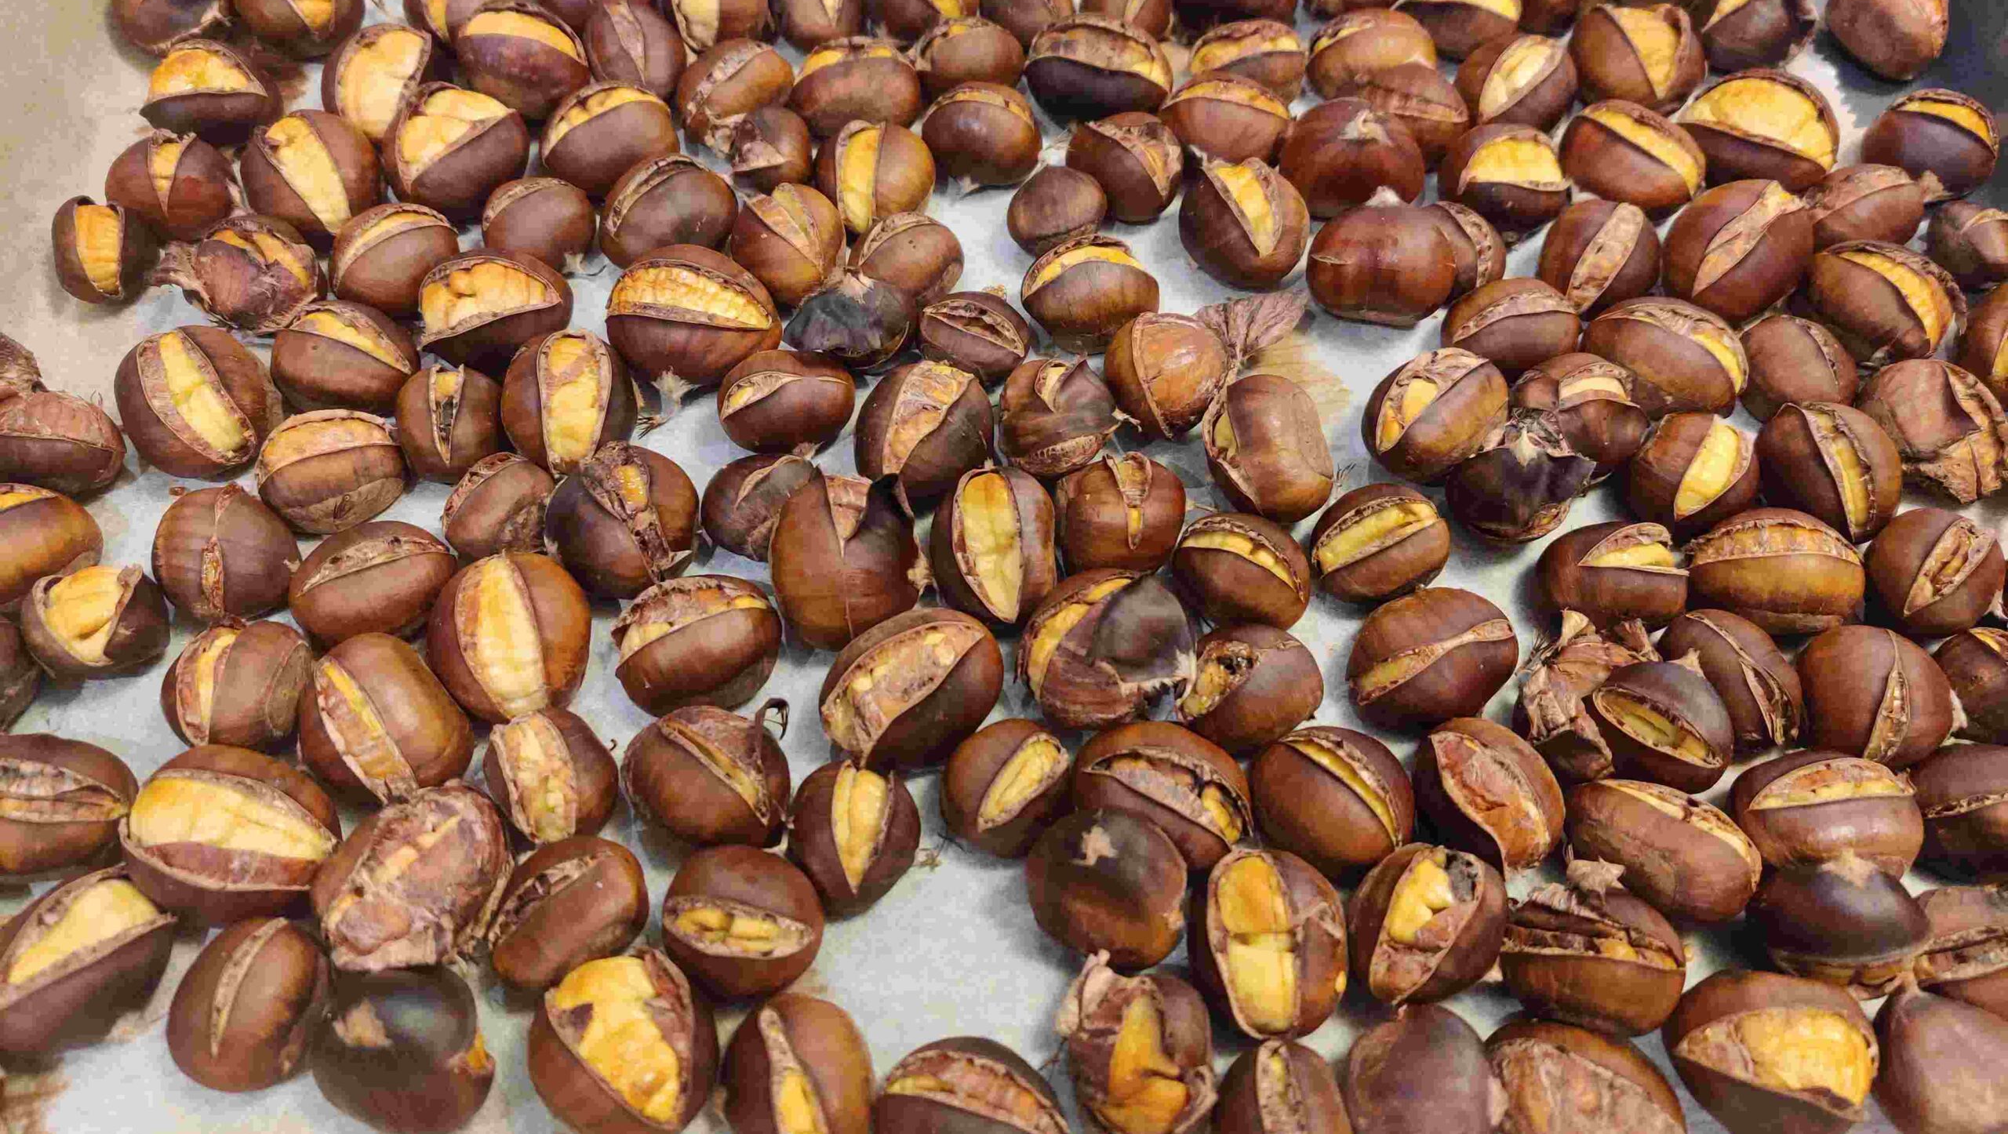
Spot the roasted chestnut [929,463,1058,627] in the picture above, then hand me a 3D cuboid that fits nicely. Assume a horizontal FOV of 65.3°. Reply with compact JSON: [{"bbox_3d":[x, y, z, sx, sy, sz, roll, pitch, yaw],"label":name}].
[{"bbox_3d":[-0.002,-0.004,0.296,0.024,0.025,0.033,-7,58,-4],"label":"roasted chestnut"}]

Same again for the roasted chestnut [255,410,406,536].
[{"bbox_3d":[-0.137,-0.019,0.318,0.029,0.024,0.026,-8,58,-5],"label":"roasted chestnut"}]

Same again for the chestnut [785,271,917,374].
[{"bbox_3d":[-0.032,-0.052,0.329,0.028,0.019,0.023,0,58,0],"label":"chestnut"}]

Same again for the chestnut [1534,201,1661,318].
[{"bbox_3d":[0.134,-0.070,0.354,0.025,0.025,0.030,11,60,7],"label":"chestnut"}]

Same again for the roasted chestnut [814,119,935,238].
[{"bbox_3d":[-0.029,-0.087,0.351,0.027,0.022,0.030,2,58,1],"label":"roasted chestnut"}]

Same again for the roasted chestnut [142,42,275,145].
[{"bbox_3d":[-0.191,-0.114,0.377,0.031,0.024,0.026,3,60,1],"label":"roasted chestnut"}]

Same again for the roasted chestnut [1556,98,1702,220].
[{"bbox_3d":[0.143,-0.094,0.359,0.034,0.022,0.026,39,67,21],"label":"roasted chestnut"}]

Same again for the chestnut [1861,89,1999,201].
[{"bbox_3d":[0.217,-0.099,0.368,0.029,0.024,0.027,13,61,7],"label":"chestnut"}]

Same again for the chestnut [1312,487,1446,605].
[{"bbox_3d":[0.072,-0.004,0.300,0.027,0.021,0.024,-22,60,-13],"label":"chestnut"}]

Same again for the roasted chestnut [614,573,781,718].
[{"bbox_3d":[-0.056,0.014,0.285,0.032,0.023,0.024,-27,62,-16],"label":"roasted chestnut"}]

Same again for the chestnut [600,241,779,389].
[{"bbox_3d":[-0.067,-0.054,0.336,0.037,0.026,0.030,9,60,6],"label":"chestnut"}]

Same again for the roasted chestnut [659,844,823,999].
[{"bbox_3d":[-0.046,0.062,0.276,0.029,0.025,0.027,0,59,0],"label":"roasted chestnut"}]

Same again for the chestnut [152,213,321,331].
[{"bbox_3d":[-0.164,-0.063,0.335,0.034,0.024,0.028,9,58,6],"label":"chestnut"}]

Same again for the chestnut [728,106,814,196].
[{"bbox_3d":[-0.053,-0.095,0.358,0.022,0.019,0.021,-8,58,-5],"label":"chestnut"}]

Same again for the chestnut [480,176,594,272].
[{"bbox_3d":[-0.106,-0.078,0.357,0.025,0.021,0.022,-8,58,-5],"label":"chestnut"}]

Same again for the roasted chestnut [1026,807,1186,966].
[{"bbox_3d":[0.018,0.057,0.278,0.029,0.023,0.027,41,68,21],"label":"roasted chestnut"}]

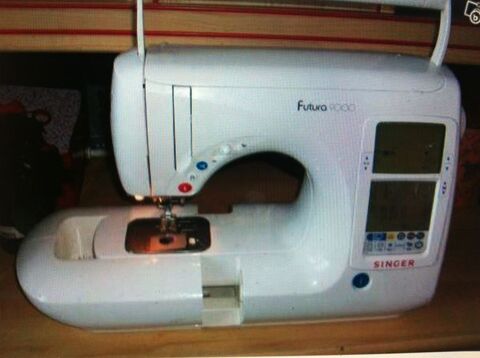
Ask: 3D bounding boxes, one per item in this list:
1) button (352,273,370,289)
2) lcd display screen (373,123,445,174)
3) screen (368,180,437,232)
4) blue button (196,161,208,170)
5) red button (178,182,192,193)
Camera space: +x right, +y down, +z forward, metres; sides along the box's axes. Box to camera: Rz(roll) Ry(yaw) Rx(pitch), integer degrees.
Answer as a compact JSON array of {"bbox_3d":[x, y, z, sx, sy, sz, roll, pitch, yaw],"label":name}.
[{"bbox_3d":[0.140,0.118,0.563,0.021,0.018,0.005,-1,15,-9],"label":"button"},{"bbox_3d":[0.189,-0.035,0.543,0.083,0.058,0.005,-1,15,-9],"label":"lcd display screen"},{"bbox_3d":[0.185,0.031,0.556,0.080,0.057,0.005,-1,15,-9],"label":"screen"},{"bbox_3d":[-0.041,-0.015,0.526,0.013,0.010,0.004,-1,19,-8],"label":"blue button"},{"bbox_3d":[-0.060,0.009,0.531,0.015,0.012,0.004,-1,19,-8],"label":"red button"}]

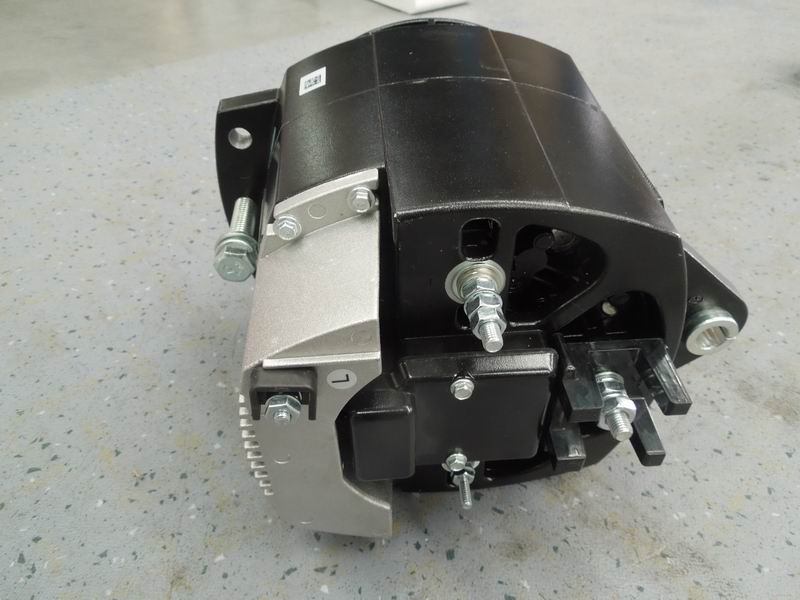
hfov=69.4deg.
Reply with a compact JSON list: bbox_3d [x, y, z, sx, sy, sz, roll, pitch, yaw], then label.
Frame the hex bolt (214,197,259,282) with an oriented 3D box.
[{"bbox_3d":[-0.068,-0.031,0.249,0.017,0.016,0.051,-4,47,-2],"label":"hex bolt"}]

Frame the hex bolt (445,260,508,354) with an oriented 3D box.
[{"bbox_3d":[0.034,0.005,0.234,0.025,0.025,0.038,-4,47,-2],"label":"hex bolt"}]

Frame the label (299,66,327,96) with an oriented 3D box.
[{"bbox_3d":[-0.048,-0.119,0.316,0.015,0.001,0.020,-18,45,13],"label":"label"}]

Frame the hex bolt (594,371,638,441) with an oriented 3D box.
[{"bbox_3d":[0.094,0.046,0.254,0.016,0.016,0.034,-4,47,-2],"label":"hex bolt"}]

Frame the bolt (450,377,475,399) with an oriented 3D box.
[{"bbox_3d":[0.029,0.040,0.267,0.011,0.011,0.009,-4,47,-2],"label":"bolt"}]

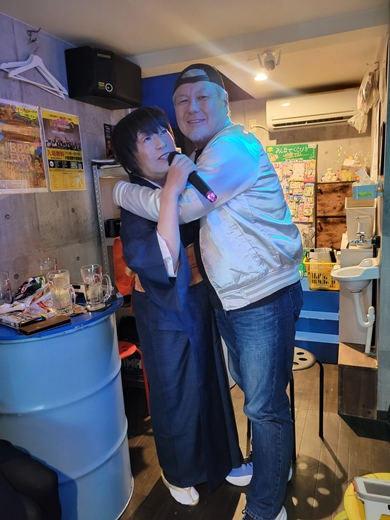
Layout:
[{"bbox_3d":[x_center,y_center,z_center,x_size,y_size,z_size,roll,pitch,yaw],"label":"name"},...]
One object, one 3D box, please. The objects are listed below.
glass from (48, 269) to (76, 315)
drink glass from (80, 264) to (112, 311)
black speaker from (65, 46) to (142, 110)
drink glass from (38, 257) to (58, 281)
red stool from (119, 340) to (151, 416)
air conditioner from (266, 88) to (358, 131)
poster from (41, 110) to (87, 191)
[{"bbox_3d":[-0.491,0.126,1.481,0.122,0.158,0.085,4,13,33],"label":"glass"},{"bbox_3d":[-0.372,0.110,1.524,0.127,0.160,0.085,-6,11,-15],"label":"drink glass"},{"bbox_3d":[-0.558,-1.140,2.484,0.215,0.265,0.500,1,12,22],"label":"black speaker"},{"bbox_3d":[-0.657,0.080,1.768,0.085,0.158,0.118,-7,12,-21],"label":"drink glass"},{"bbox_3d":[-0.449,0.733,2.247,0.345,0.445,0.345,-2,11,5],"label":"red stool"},{"bbox_3d":[1.076,-1.344,3.585,0.785,0.280,0.230,1,12,22],"label":"air conditioner"},{"bbox_3d":[-0.768,-0.635,2.316,0.010,0.450,0.325,1,12,22],"label":"poster"}]

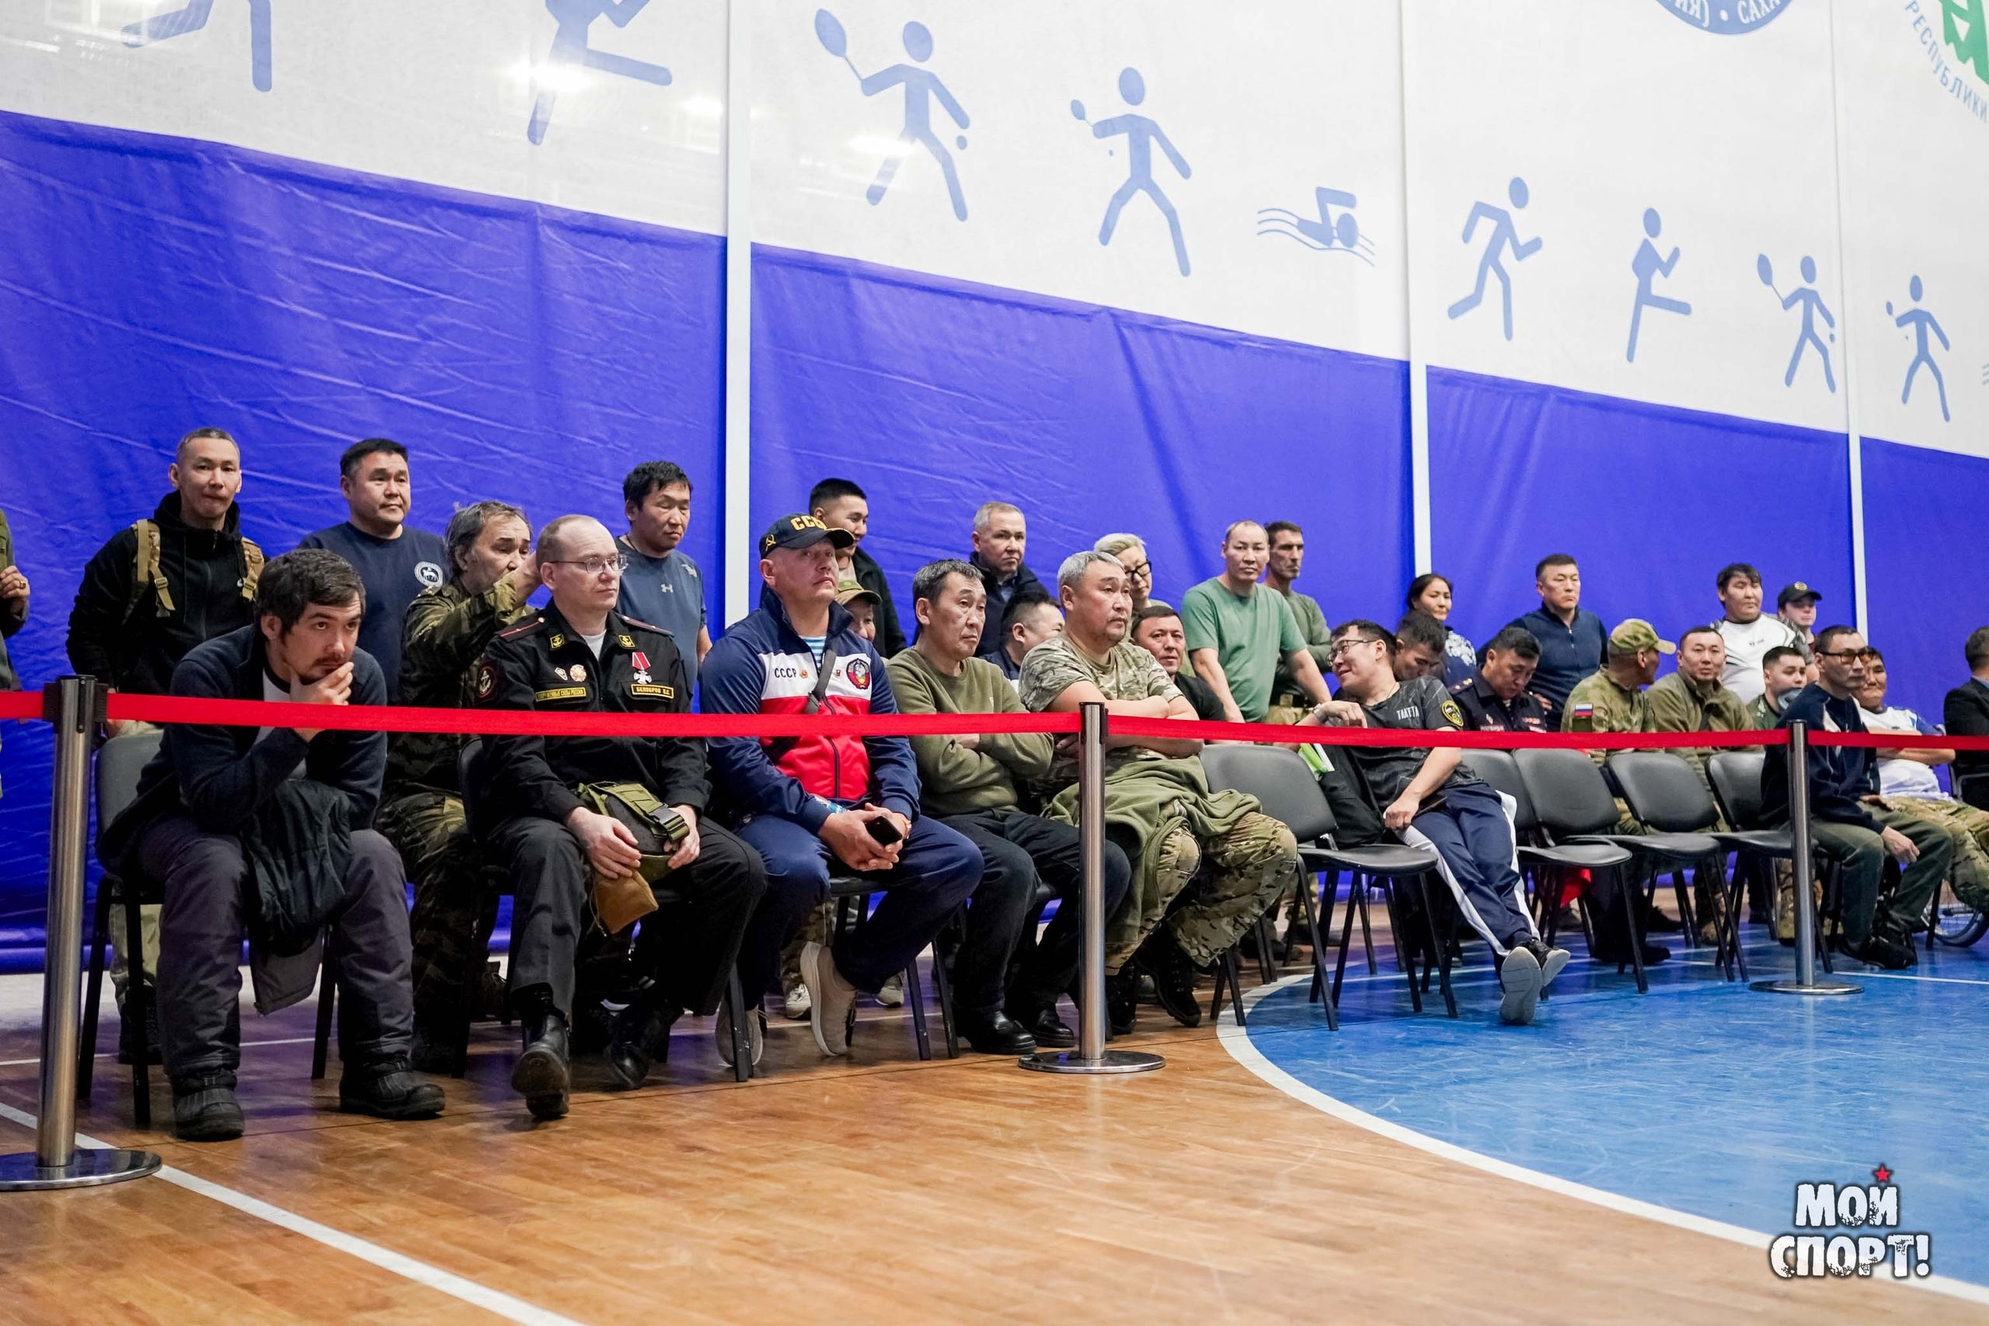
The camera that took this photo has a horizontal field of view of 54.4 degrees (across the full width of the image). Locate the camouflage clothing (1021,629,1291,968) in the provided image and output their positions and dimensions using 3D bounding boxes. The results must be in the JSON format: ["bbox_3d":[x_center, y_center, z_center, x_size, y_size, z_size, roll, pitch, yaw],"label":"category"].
[{"bbox_3d":[0.481,0.393,5.660,0.600,0.980,0.700,3,-5,-38],"label":"camouflage clothing"}]

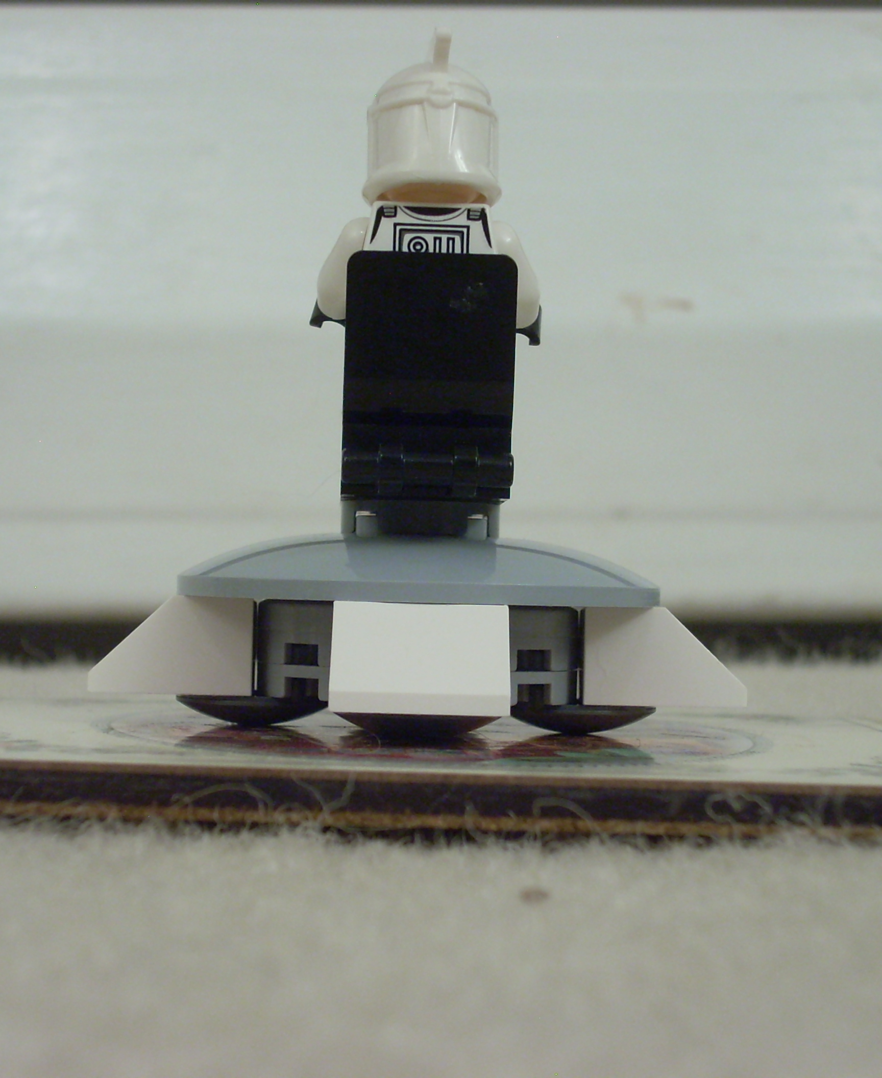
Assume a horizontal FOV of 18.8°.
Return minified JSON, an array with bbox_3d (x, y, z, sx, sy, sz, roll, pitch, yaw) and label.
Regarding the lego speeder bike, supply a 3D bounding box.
[{"bbox_3d":[-0.002,-0.016,0.266,0.064,0.070,0.065,1,-1,-1],"label":"lego speeder bike"}]

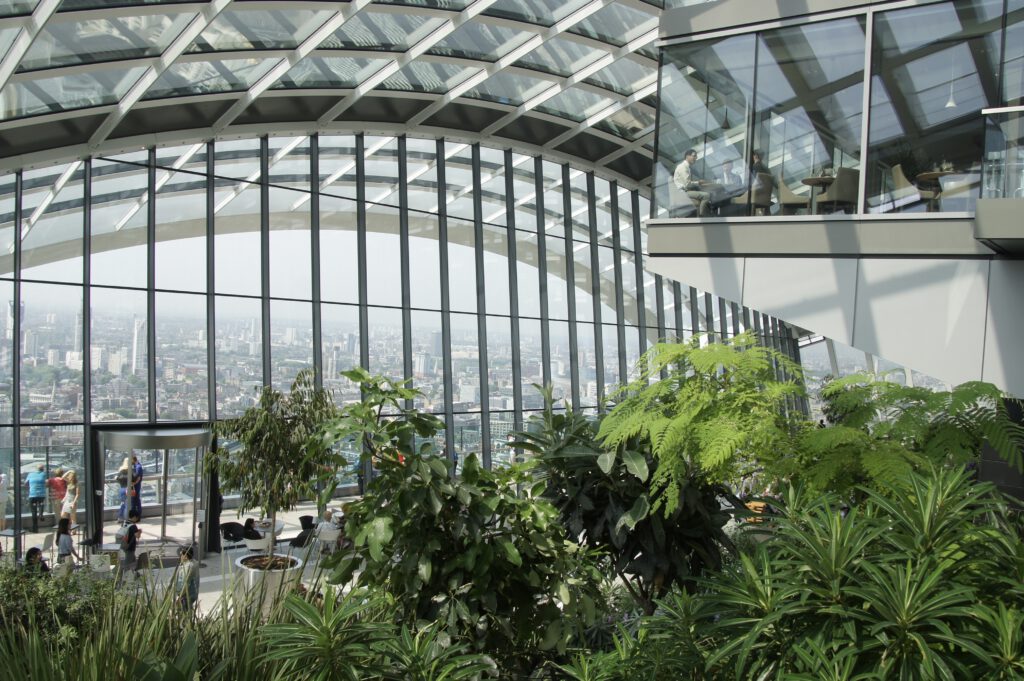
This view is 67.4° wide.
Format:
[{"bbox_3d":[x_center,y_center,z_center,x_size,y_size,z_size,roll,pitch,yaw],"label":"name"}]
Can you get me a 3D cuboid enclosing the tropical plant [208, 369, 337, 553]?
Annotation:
[{"bbox_3d":[-4.313,2.194,13.774,2.350,3.350,2.200,3,1,-18],"label":"tropical plant"}]

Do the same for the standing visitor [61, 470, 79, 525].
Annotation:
[{"bbox_3d":[-11.231,4.075,19.531,0.460,1.530,0.360,3,1,-12],"label":"standing visitor"}]

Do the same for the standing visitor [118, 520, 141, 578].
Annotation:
[{"bbox_3d":[-7.846,4.335,15.703,0.500,1.700,0.520,2,1,-44],"label":"standing visitor"}]

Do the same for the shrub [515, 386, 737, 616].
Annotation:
[{"bbox_3d":[1.080,1.522,7.300,1.900,2.000,1.800,3,1,9],"label":"shrub"}]

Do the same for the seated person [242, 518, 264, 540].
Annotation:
[{"bbox_3d":[-5.875,4.663,17.485,0.750,1.220,0.550,2,1,-41],"label":"seated person"}]

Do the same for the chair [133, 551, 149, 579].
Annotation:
[{"bbox_3d":[-7.611,4.691,15.714,0.520,0.780,0.500,3,1,18],"label":"chair"}]

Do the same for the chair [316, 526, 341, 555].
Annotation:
[{"bbox_3d":[-4.324,4.834,18.353,0.520,0.740,0.540,3,1,0],"label":"chair"}]

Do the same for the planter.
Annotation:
[{"bbox_3d":[-4.722,4.809,14.870,1.240,0.980,1.240,3,1,-19],"label":"planter"}]

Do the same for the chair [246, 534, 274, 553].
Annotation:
[{"bbox_3d":[-5.730,4.774,17.398,0.540,0.750,0.540,3,1,12],"label":"chair"}]

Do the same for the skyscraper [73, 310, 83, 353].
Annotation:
[{"bbox_3d":[-1073.971,-12.445,1910.000,28.000,122.000,24.000,3,1,-30],"label":"skyscraper"}]

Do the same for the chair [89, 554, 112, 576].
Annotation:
[{"bbox_3d":[-8.458,4.753,15.749,0.480,0.820,0.520,3,1,-27],"label":"chair"}]

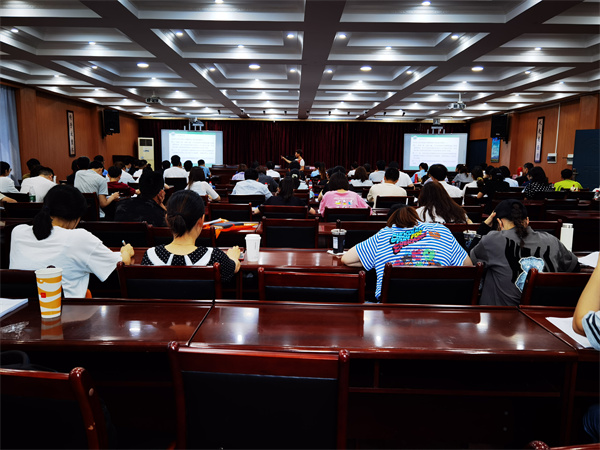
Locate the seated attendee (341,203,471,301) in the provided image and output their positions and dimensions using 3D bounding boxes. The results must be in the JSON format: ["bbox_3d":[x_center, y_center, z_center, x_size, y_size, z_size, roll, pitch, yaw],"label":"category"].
[{"bbox_3d":[0.582,0.438,2.592,0.718,1.088,0.800,1,8,-1],"label":"seated attendee"}]

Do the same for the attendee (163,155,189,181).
[{"bbox_3d":[-2.409,-0.701,9.294,0.500,1.310,0.800,1,8,0],"label":"attendee"}]

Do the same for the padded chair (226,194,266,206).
[{"bbox_3d":[-0.642,0.077,5.696,0.470,0.920,0.530,1,9,0],"label":"padded chair"}]

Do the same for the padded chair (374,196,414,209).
[{"bbox_3d":[1.185,0.070,6.195,0.490,0.898,0.551,1,8,0],"label":"padded chair"}]

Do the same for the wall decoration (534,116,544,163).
[{"bbox_3d":[6.876,-2.429,13.408,0.040,1.320,0.360,1,9,0],"label":"wall decoration"}]

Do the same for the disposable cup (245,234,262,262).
[{"bbox_3d":[-0.270,0.132,2.721,0.092,0.147,0.092,1,8,0],"label":"disposable cup"}]

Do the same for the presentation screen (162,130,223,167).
[{"bbox_3d":[-3.343,-2.343,14.486,1.920,1.140,0.100,-2,9,-18],"label":"presentation screen"}]

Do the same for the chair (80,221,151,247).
[{"bbox_3d":[-1.326,0.380,3.585,0.450,0.875,0.500,1,8,-1],"label":"chair"}]

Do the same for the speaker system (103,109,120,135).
[{"bbox_3d":[-5.606,-3.082,13.978,0.440,0.700,0.420,-1,15,-16],"label":"speaker system"}]

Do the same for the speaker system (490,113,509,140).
[{"bbox_3d":[5.945,-2.929,13.961,0.440,0.700,0.420,3,15,15],"label":"speaker system"}]

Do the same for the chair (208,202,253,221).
[{"bbox_3d":[-0.704,0.174,4.986,0.520,0.890,0.540,1,8,0],"label":"chair"}]

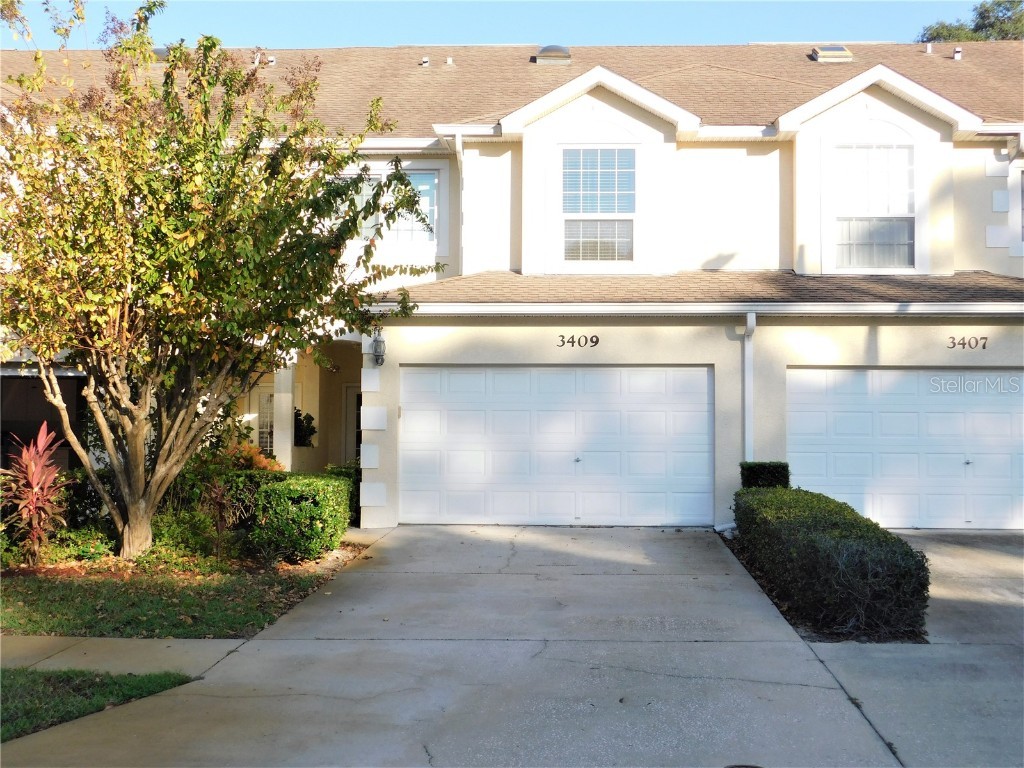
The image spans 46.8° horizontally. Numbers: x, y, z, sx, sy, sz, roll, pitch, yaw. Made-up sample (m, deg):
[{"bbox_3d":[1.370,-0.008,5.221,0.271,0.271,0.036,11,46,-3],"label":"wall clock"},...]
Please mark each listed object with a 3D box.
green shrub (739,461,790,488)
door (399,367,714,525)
[{"bbox_3d":[3.203,1.466,15.172,0.619,0.904,0.700,0,-1,2],"label":"green shrub"},{"bbox_3d":[0.601,0.824,16.052,4.270,2.164,0.060,0,-1,2],"label":"door"}]

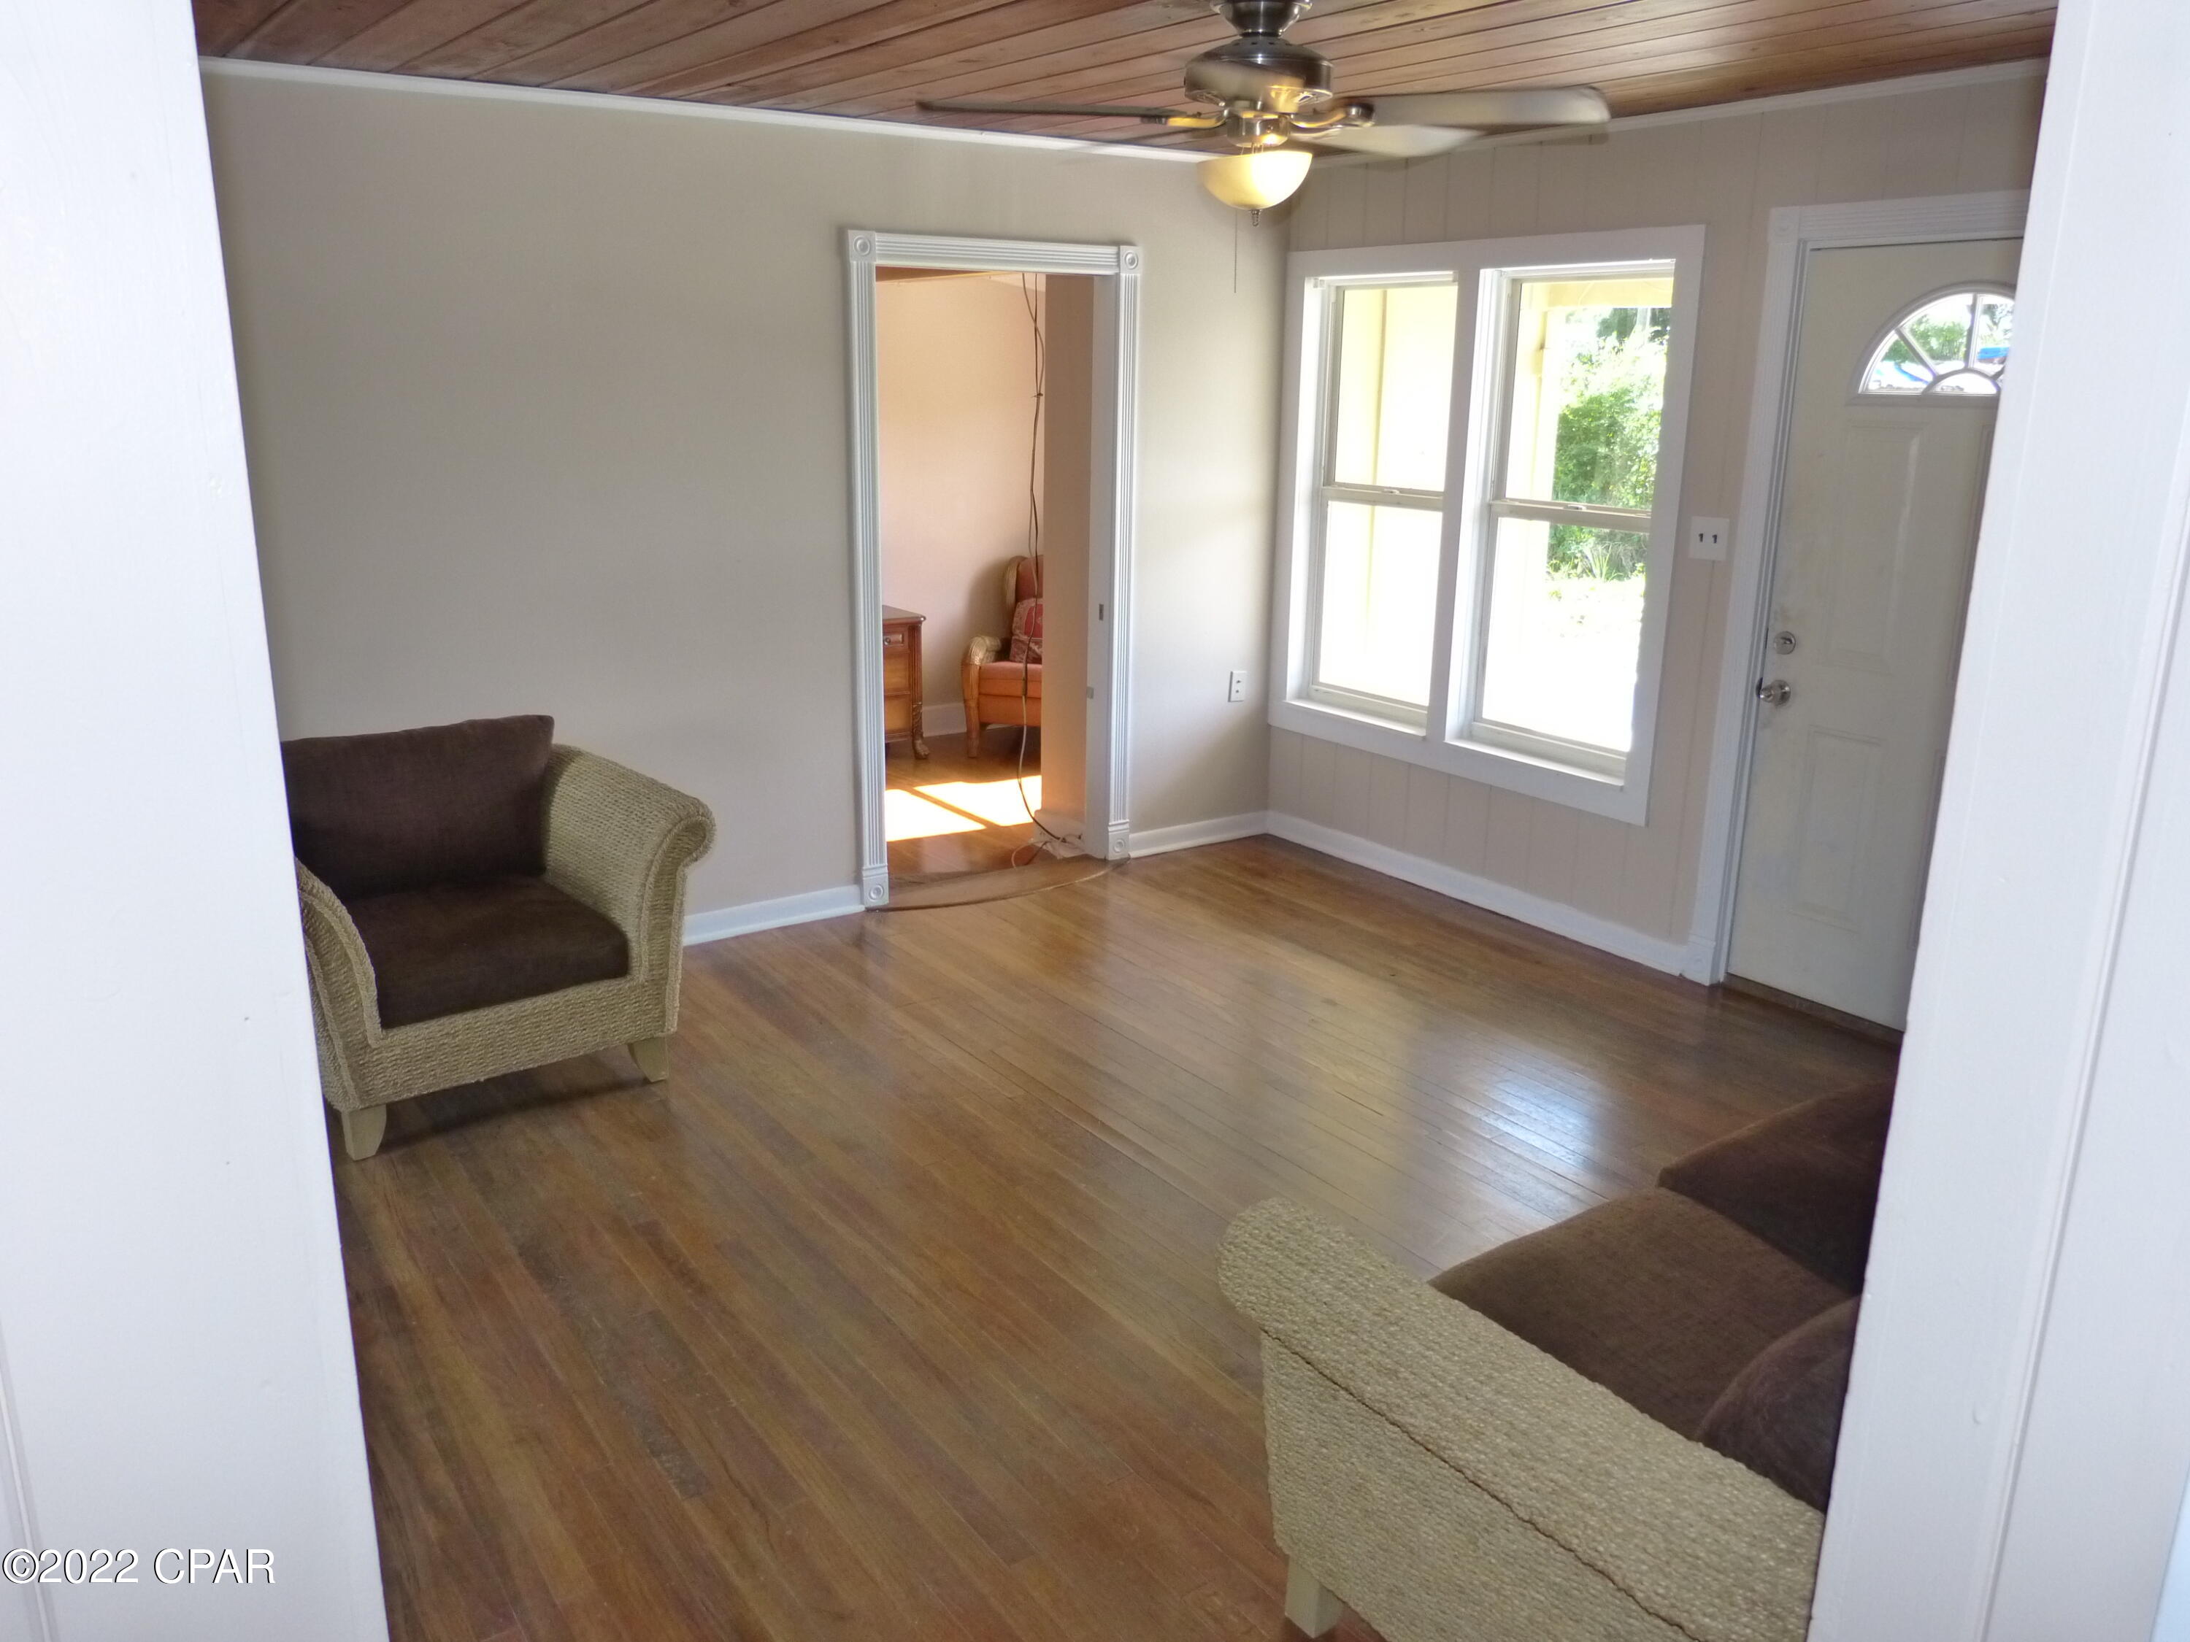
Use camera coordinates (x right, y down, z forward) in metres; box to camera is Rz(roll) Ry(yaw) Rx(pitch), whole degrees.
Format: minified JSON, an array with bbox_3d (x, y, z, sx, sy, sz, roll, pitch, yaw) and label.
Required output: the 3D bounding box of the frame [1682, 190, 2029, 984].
[{"bbox_3d":[2.137,-0.459,4.040,0.120,2.156,1.106,-10,18,-33],"label":"frame"}]

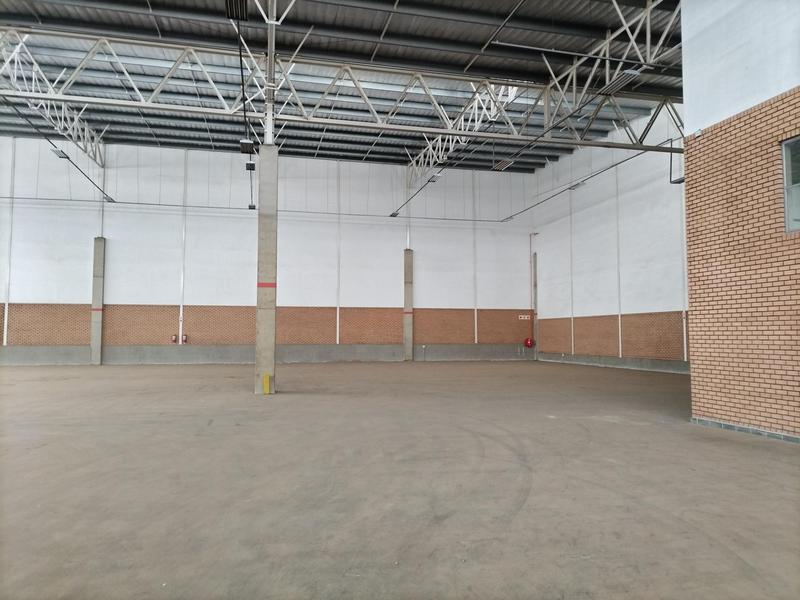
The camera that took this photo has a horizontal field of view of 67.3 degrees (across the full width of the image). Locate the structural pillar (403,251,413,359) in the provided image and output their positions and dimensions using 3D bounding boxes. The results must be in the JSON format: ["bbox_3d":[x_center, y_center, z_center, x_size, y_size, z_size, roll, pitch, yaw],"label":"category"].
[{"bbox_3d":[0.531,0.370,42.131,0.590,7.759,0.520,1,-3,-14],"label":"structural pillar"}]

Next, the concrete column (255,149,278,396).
[{"bbox_3d":[-4.234,-0.991,19.126,0.595,7.845,0.595,1,-3,-14],"label":"concrete column"}]

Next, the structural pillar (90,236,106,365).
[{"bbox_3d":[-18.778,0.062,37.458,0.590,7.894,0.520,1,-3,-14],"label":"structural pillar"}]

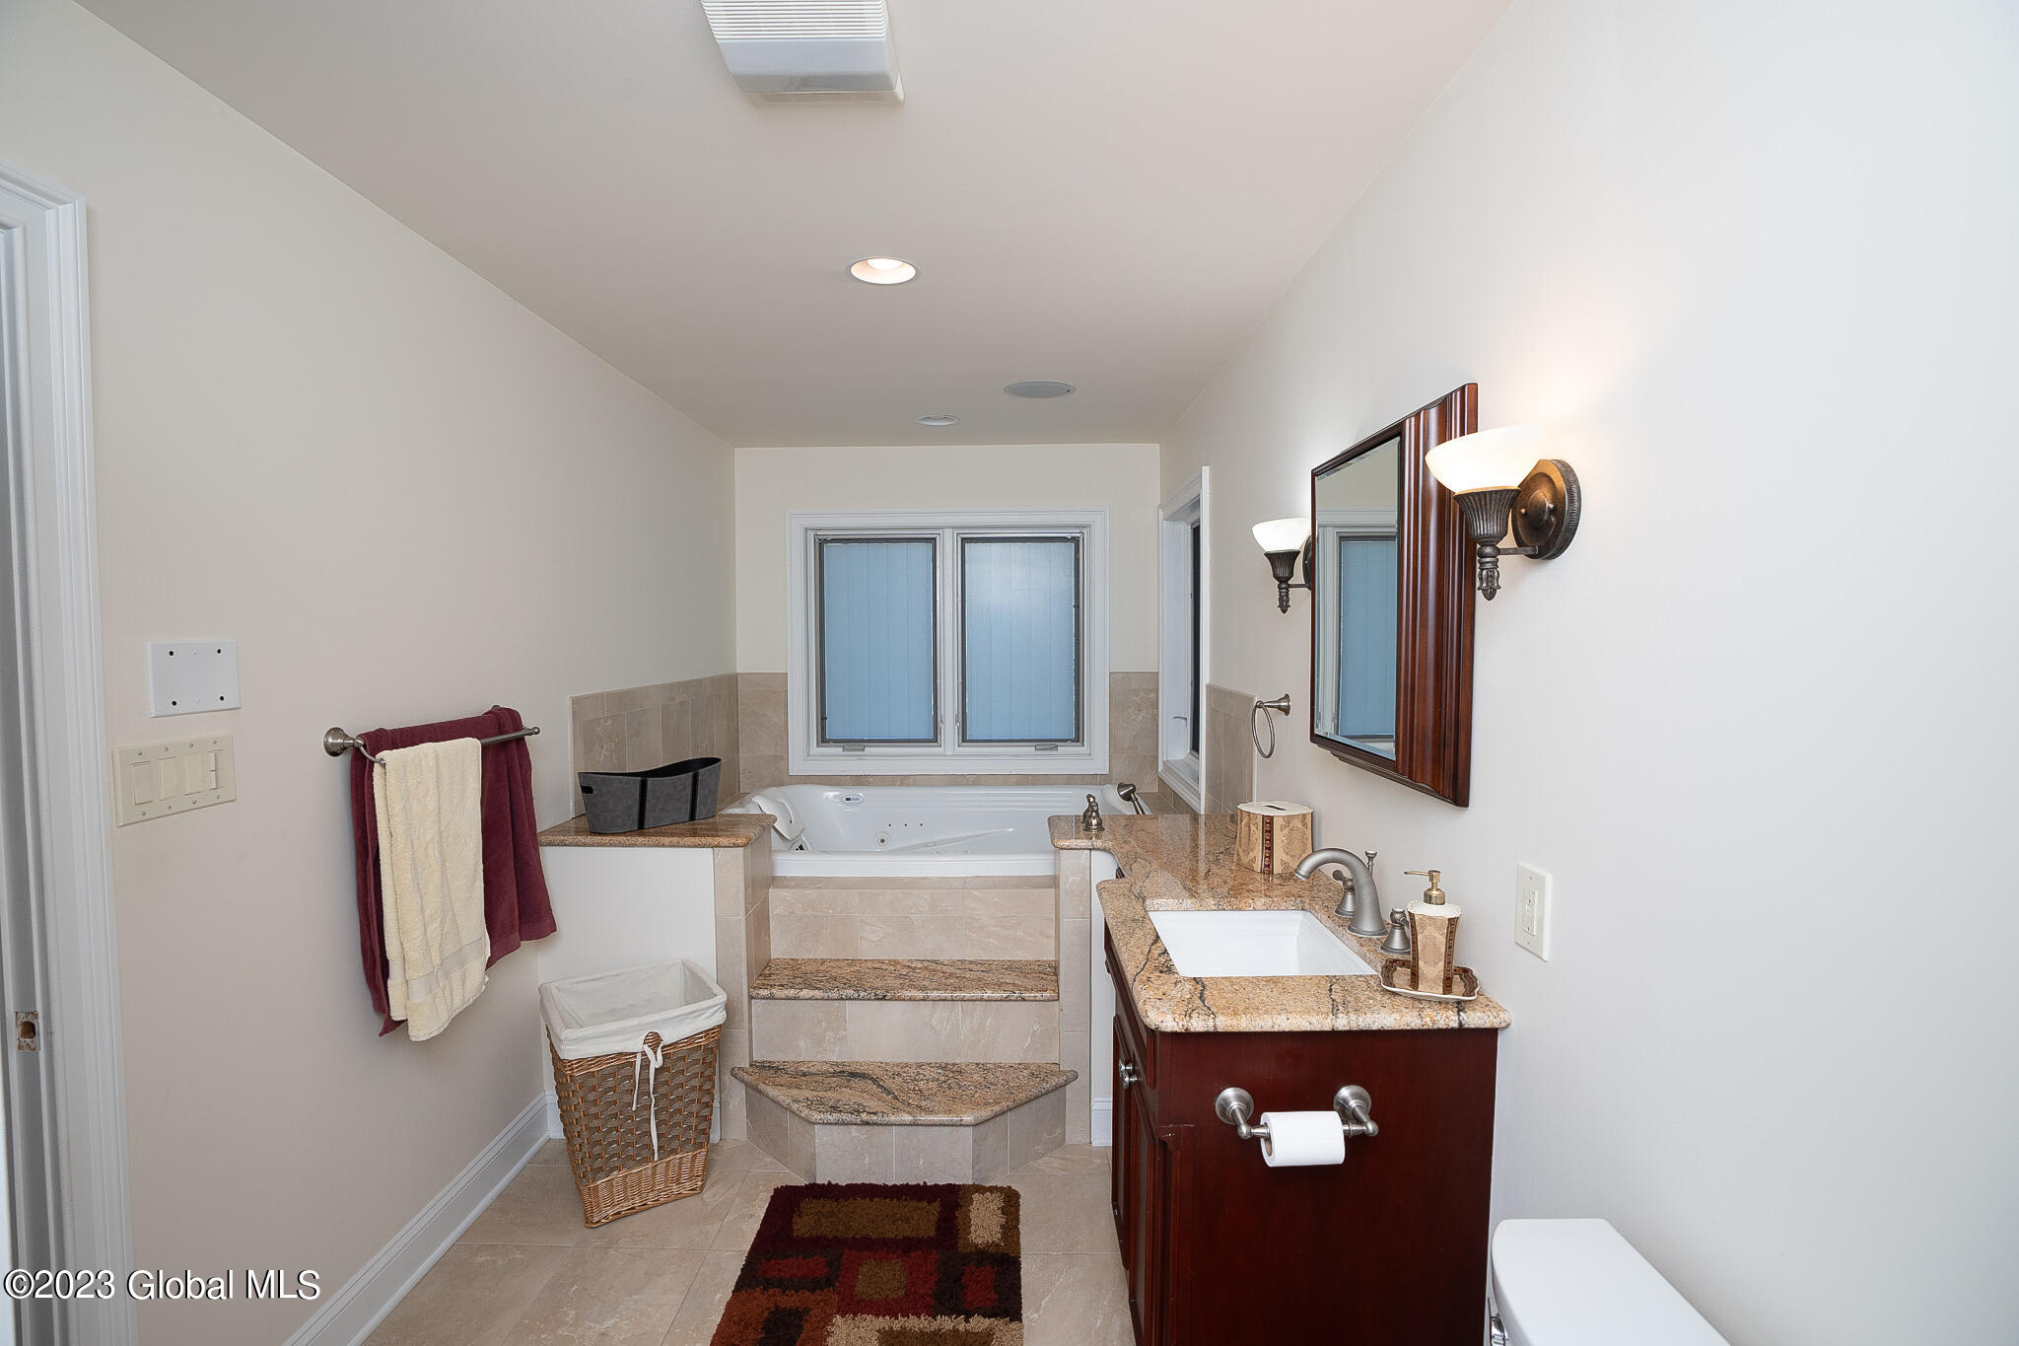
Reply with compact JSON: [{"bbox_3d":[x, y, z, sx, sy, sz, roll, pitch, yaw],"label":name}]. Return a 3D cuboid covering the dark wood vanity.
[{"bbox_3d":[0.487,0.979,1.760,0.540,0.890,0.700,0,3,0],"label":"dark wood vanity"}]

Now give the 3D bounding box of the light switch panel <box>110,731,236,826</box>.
[{"bbox_3d":[-1.396,0.176,1.516,0.012,0.122,0.212,0,3,0],"label":"light switch panel"}]

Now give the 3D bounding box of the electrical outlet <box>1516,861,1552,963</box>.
[{"bbox_3d":[0.756,0.345,1.302,0.010,0.120,0.074,0,3,0],"label":"electrical outlet"}]

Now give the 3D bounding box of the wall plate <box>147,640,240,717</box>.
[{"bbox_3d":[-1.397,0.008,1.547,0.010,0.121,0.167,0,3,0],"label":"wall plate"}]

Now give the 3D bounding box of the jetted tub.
[{"bbox_3d":[-0.324,0.841,3.773,1.880,0.500,1.550,0,3,0],"label":"jetted tub"}]

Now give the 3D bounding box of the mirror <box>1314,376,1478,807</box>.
[{"bbox_3d":[0.706,-0.138,1.735,0.100,0.690,0.520,0,3,0],"label":"mirror"}]

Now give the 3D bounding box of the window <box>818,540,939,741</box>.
[{"bbox_3d":[-0.673,-0.163,4.604,0.606,1.042,0.060,0,3,0],"label":"window"}]

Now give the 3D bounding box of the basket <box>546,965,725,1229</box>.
[{"bbox_3d":[-0.998,1.123,2.389,0.390,0.540,0.310,-2,3,-32],"label":"basket"}]

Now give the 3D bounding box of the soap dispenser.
[{"bbox_3d":[0.687,0.412,1.456,0.090,0.187,0.082,1,3,17],"label":"soap dispenser"}]

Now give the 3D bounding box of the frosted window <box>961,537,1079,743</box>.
[{"bbox_3d":[0.063,-0.168,4.617,0.615,1.057,0.040,0,3,0],"label":"frosted window"}]

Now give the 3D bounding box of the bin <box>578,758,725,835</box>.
[{"bbox_3d":[-1.122,0.376,2.818,0.200,0.190,0.420,2,3,39],"label":"bin"}]

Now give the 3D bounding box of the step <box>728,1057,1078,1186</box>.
[{"bbox_3d":[-0.306,1.279,2.546,1.010,0.215,0.300,0,3,0],"label":"step"}]

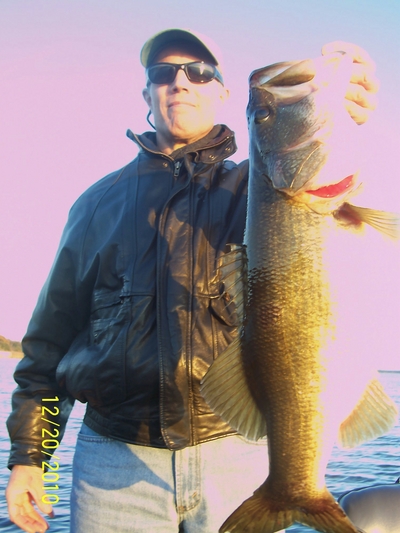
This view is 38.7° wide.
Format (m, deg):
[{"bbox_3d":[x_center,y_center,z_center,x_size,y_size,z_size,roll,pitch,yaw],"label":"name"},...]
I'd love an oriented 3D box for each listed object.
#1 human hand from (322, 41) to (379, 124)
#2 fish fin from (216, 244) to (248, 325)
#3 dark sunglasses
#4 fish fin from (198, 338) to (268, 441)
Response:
[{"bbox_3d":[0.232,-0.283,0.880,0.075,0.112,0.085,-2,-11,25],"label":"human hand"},{"bbox_3d":[0.048,0.027,0.850,0.046,0.117,0.016,3,-10,0],"label":"fish fin"},{"bbox_3d":[-0.024,-0.385,1.190,0.142,0.045,0.130,-2,-1,10],"label":"dark sunglasses"},{"bbox_3d":[0.049,0.178,0.830,0.092,0.145,0.020,3,-10,0],"label":"fish fin"}]

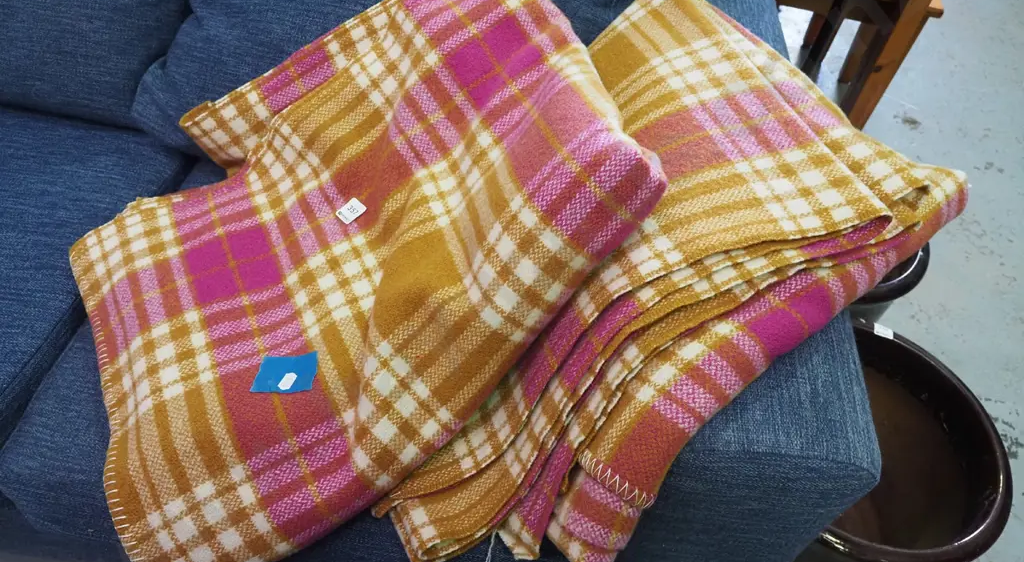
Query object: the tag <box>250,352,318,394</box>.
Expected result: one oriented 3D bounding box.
[{"bbox_3d":[-0.296,0.121,0.924,0.085,0.007,0.053,-5,65,-5],"label":"tag"}]

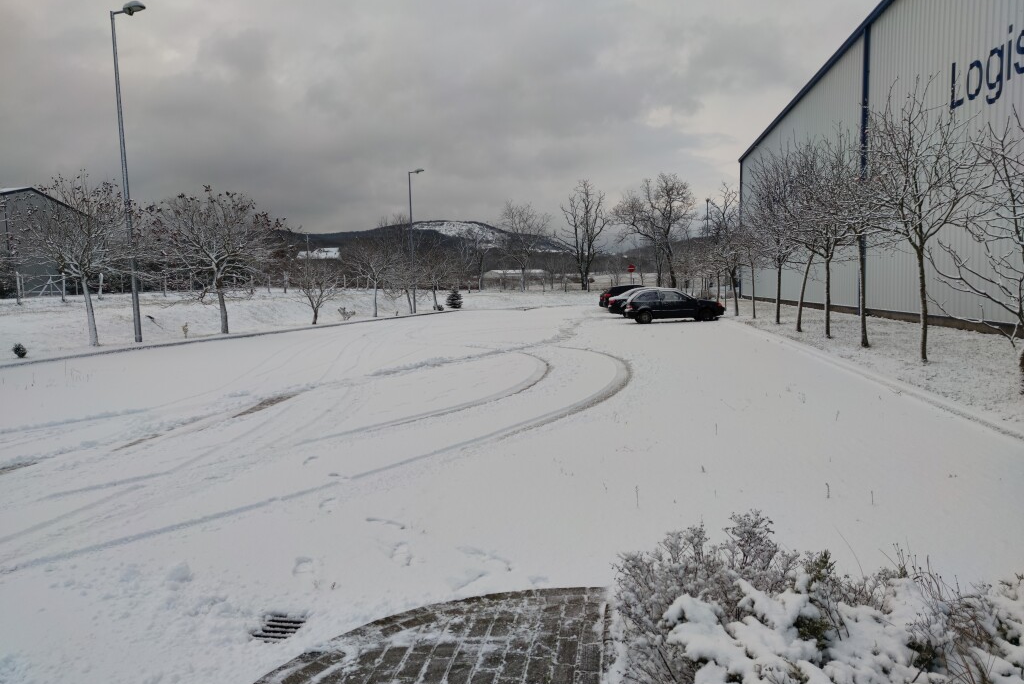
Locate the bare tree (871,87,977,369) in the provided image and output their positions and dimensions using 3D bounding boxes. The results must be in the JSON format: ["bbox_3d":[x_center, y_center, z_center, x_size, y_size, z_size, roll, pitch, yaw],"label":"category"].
[{"bbox_3d":[7.361,-2.120,12.729,1.999,4.965,1.999,2,6,30],"label":"bare tree"}]

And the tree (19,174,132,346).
[{"bbox_3d":[-11.540,-2.126,18.724,3.100,4.480,3.100,-1,5,0],"label":"tree"}]

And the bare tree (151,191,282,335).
[{"bbox_3d":[-10.264,-2.779,24.403,4.600,5.020,4.400,-1,5,0],"label":"bare tree"}]

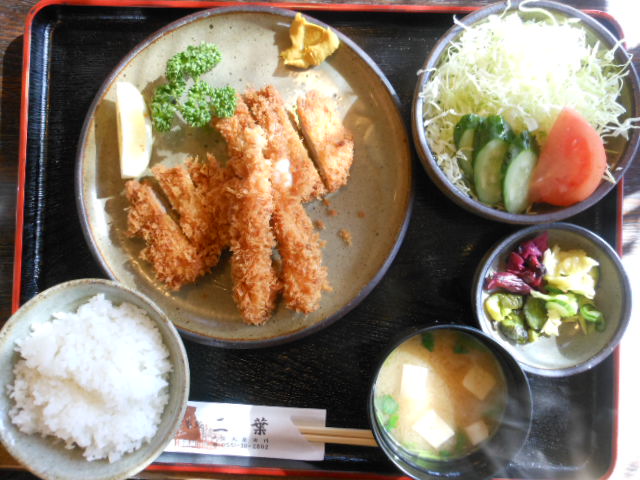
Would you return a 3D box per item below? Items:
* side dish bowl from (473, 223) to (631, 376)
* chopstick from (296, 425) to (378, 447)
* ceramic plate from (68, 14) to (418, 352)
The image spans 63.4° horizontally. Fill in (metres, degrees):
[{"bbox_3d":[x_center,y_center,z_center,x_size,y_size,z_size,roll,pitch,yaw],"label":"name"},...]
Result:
[{"bbox_3d":[0.169,0.044,0.397,0.112,0.040,0.112,0,89,1],"label":"side dish bowl"},{"bbox_3d":[-0.038,0.154,0.414,0.210,0.006,0.013,3,89,1],"label":"chopstick"},{"bbox_3d":[-0.058,-0.048,0.407,0.257,0.030,0.257,0,89,1],"label":"ceramic plate"}]

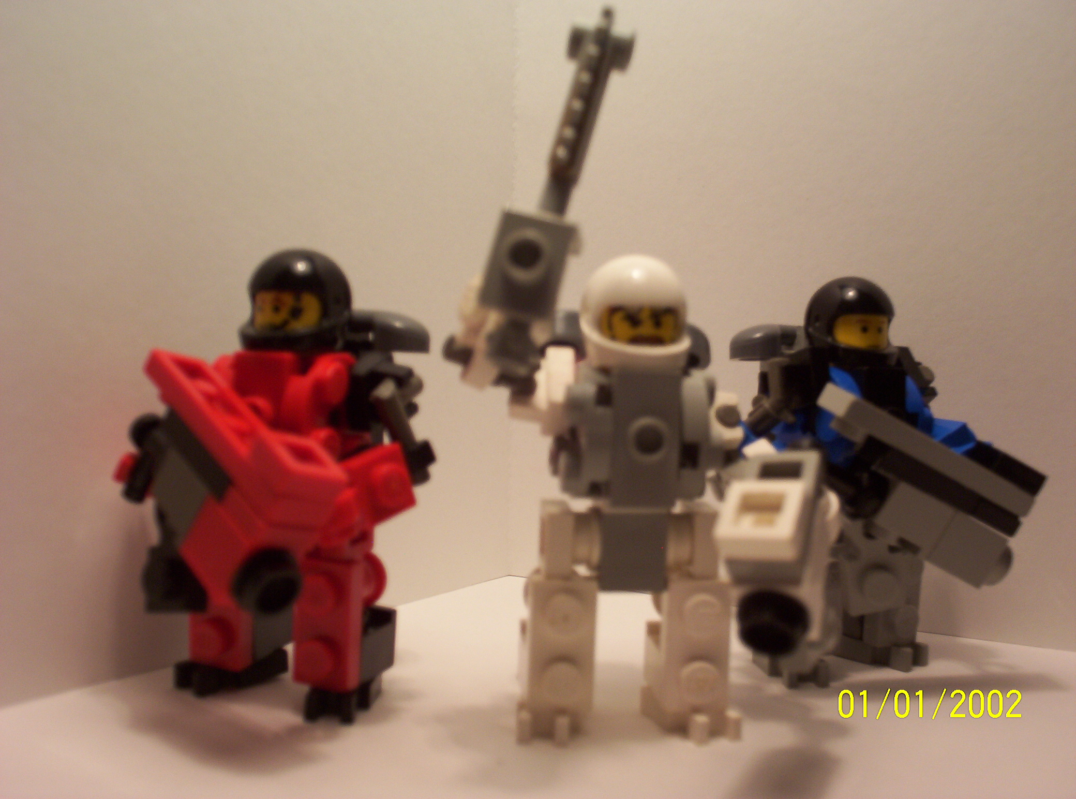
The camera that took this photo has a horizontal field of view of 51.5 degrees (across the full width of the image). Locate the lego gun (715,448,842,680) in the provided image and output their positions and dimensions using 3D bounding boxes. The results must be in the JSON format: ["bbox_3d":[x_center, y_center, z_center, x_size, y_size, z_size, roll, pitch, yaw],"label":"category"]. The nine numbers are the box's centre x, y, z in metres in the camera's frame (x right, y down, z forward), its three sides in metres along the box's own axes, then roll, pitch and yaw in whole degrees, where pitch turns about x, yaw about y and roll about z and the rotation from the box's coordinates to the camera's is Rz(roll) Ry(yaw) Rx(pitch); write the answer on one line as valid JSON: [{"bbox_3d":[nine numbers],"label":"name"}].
[{"bbox_3d":[0.027,0.016,0.121,0.011,0.017,0.018,-1,37,22],"label":"lego gun"}]

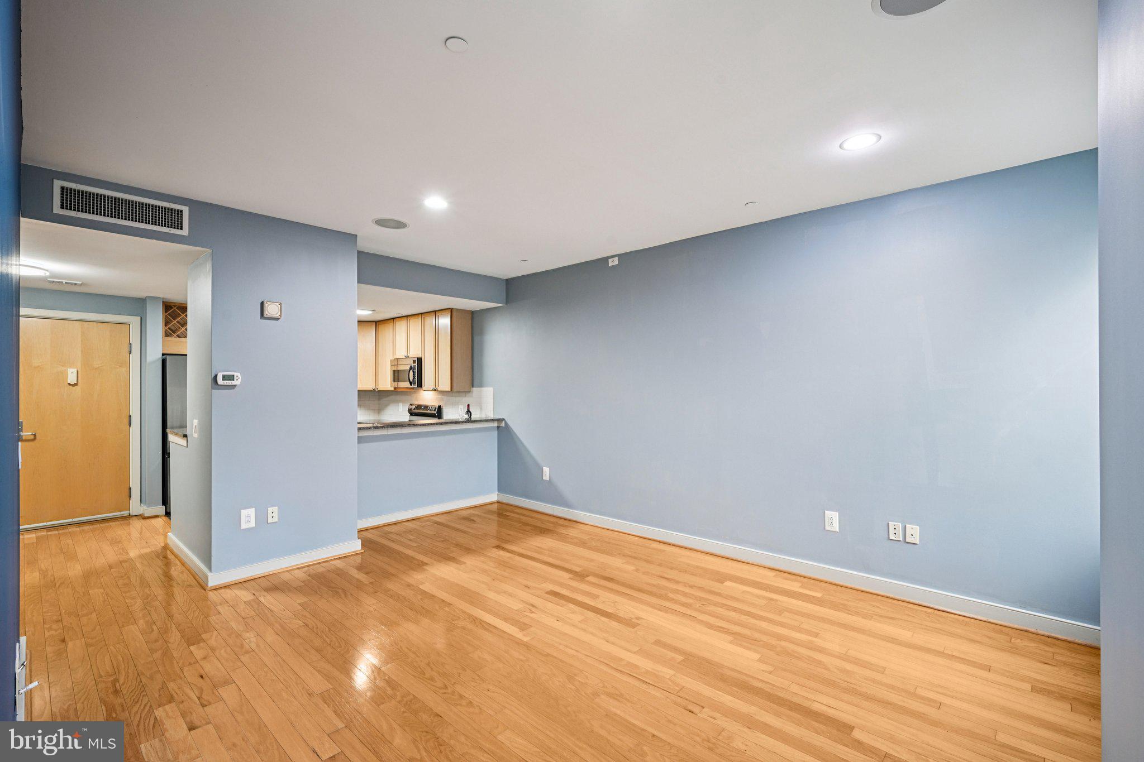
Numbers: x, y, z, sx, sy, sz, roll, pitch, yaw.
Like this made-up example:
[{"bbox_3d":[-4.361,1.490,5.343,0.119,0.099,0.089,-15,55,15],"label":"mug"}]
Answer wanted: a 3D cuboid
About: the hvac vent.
[{"bbox_3d":[-2.888,-1.112,3.294,0.030,0.203,0.660,0,0,43],"label":"hvac vent"}]

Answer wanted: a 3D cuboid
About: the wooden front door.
[{"bbox_3d":[-5.242,0.427,5.326,0.060,2.120,0.914,0,0,43],"label":"wooden front door"}]

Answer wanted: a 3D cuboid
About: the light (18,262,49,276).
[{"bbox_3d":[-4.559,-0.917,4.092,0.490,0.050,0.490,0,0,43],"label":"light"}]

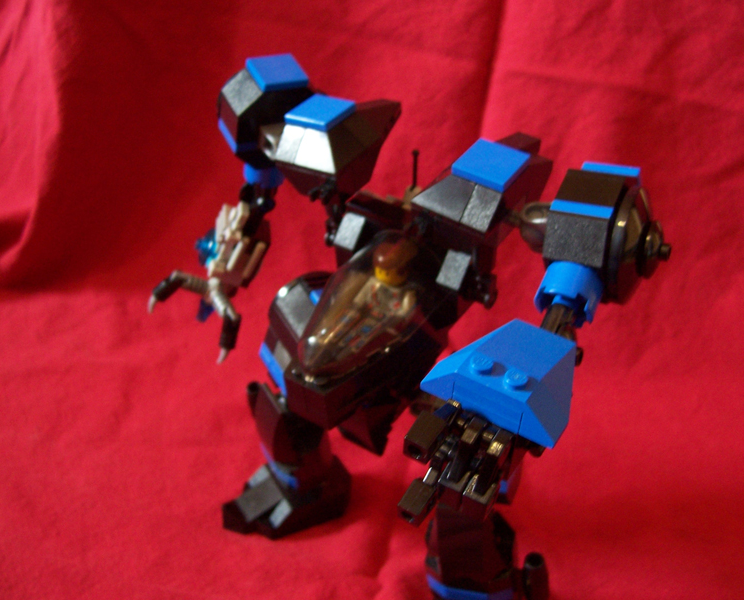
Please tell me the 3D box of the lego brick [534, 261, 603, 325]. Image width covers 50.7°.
[{"bbox_3d":[0.053,-0.002,0.211,0.016,0.016,0.010,13,63,31],"label":"lego brick"}]

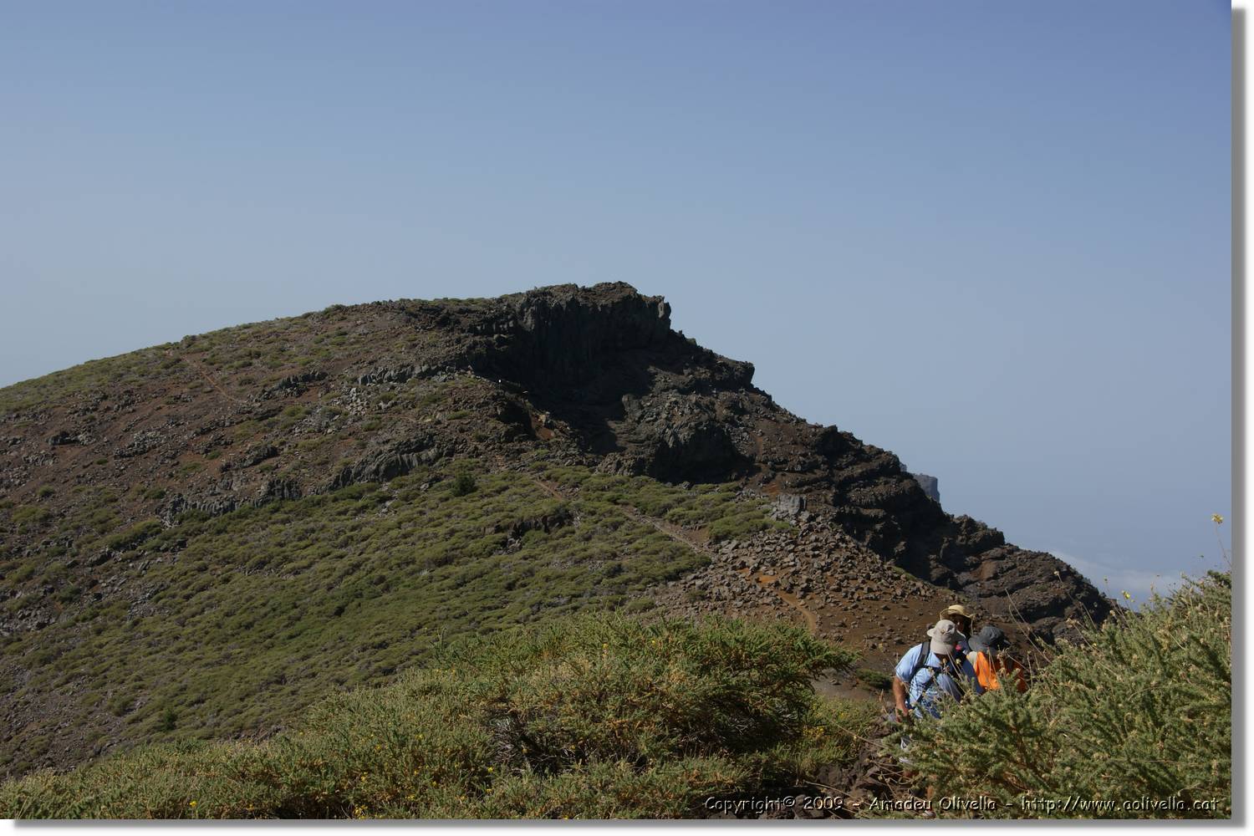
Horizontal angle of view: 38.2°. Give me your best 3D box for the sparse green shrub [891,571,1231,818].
[{"bbox_3d":[2.315,1.471,9.000,2.100,1.450,1.800,0,-2,0],"label":"sparse green shrub"}]

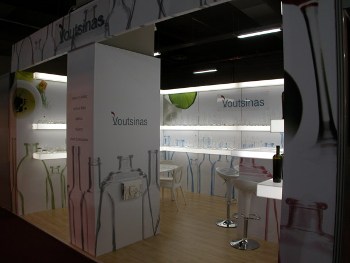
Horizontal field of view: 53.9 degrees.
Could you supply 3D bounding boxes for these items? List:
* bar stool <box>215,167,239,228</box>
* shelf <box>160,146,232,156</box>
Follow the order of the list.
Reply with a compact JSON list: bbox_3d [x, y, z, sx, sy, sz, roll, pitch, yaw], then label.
[{"bbox_3d":[0.857,1.030,5.450,0.410,0.900,0.420,1,1,44],"label":"bar stool"},{"bbox_3d":[0.433,0.422,7.890,0.300,0.100,2.400,-1,1,-44],"label":"shelf"}]

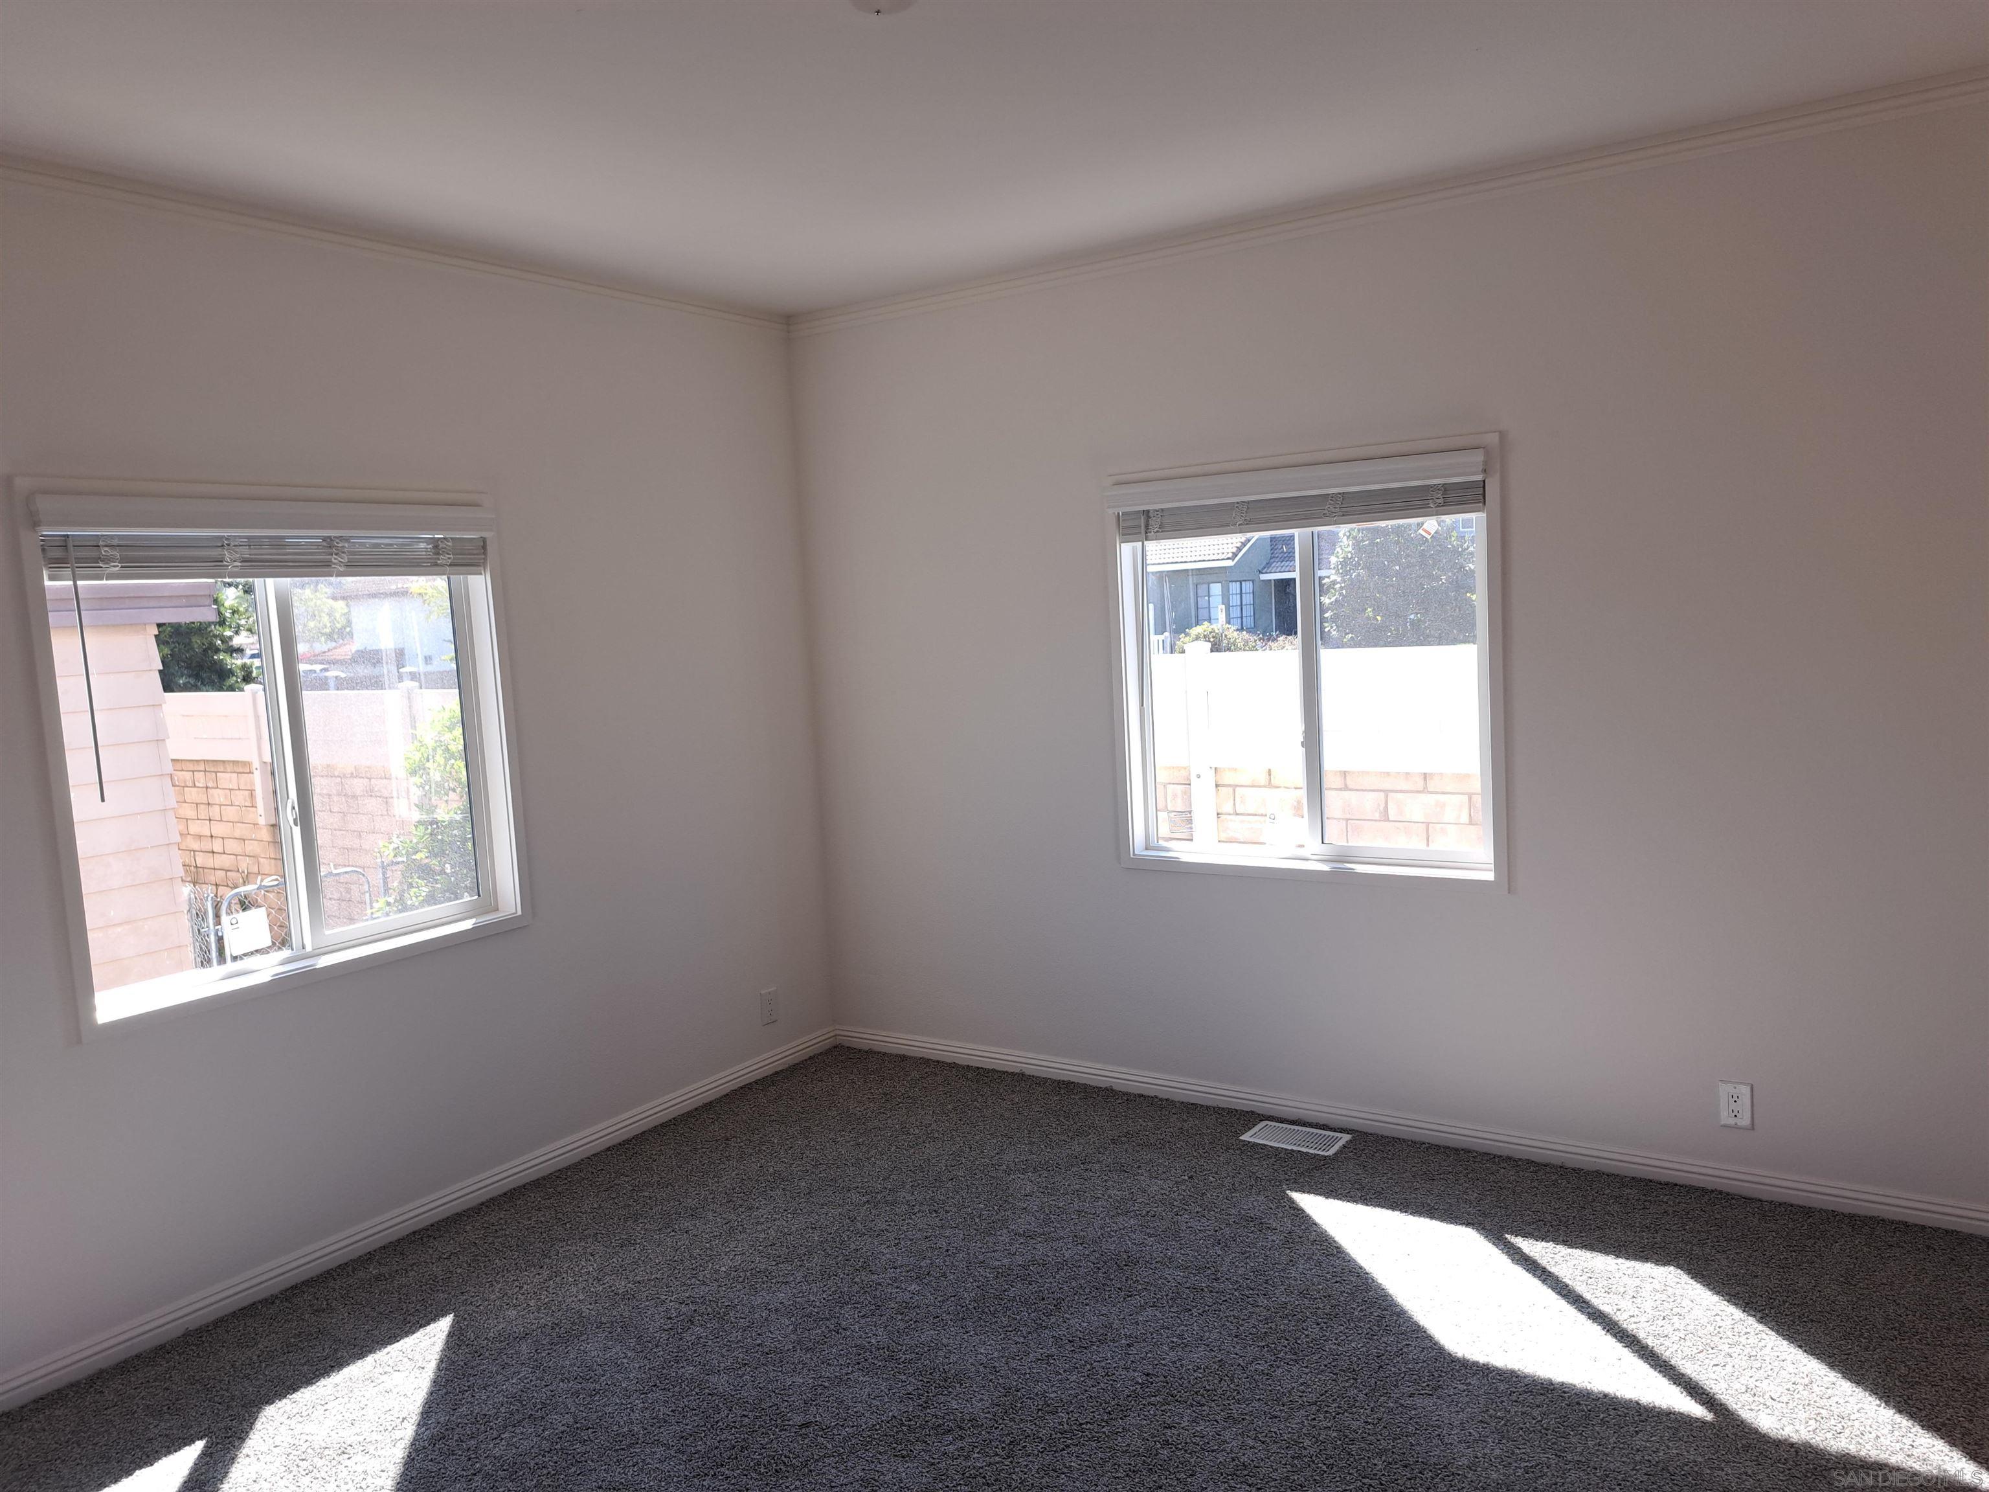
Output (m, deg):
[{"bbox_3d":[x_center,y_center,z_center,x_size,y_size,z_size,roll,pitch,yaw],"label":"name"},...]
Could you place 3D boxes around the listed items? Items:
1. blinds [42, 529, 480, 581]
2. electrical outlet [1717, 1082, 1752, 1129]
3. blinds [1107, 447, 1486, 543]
[{"bbox_3d":[-1.823,-0.489,3.560,0.055,0.115,1.140,1,7,34],"label":"blinds"},{"bbox_3d":[1.941,0.943,3.607,0.078,0.122,0.010,1,7,34],"label":"electrical outlet"},{"bbox_3d":[0.861,-0.733,4.113,1.180,0.185,0.075,1,7,34],"label":"blinds"}]

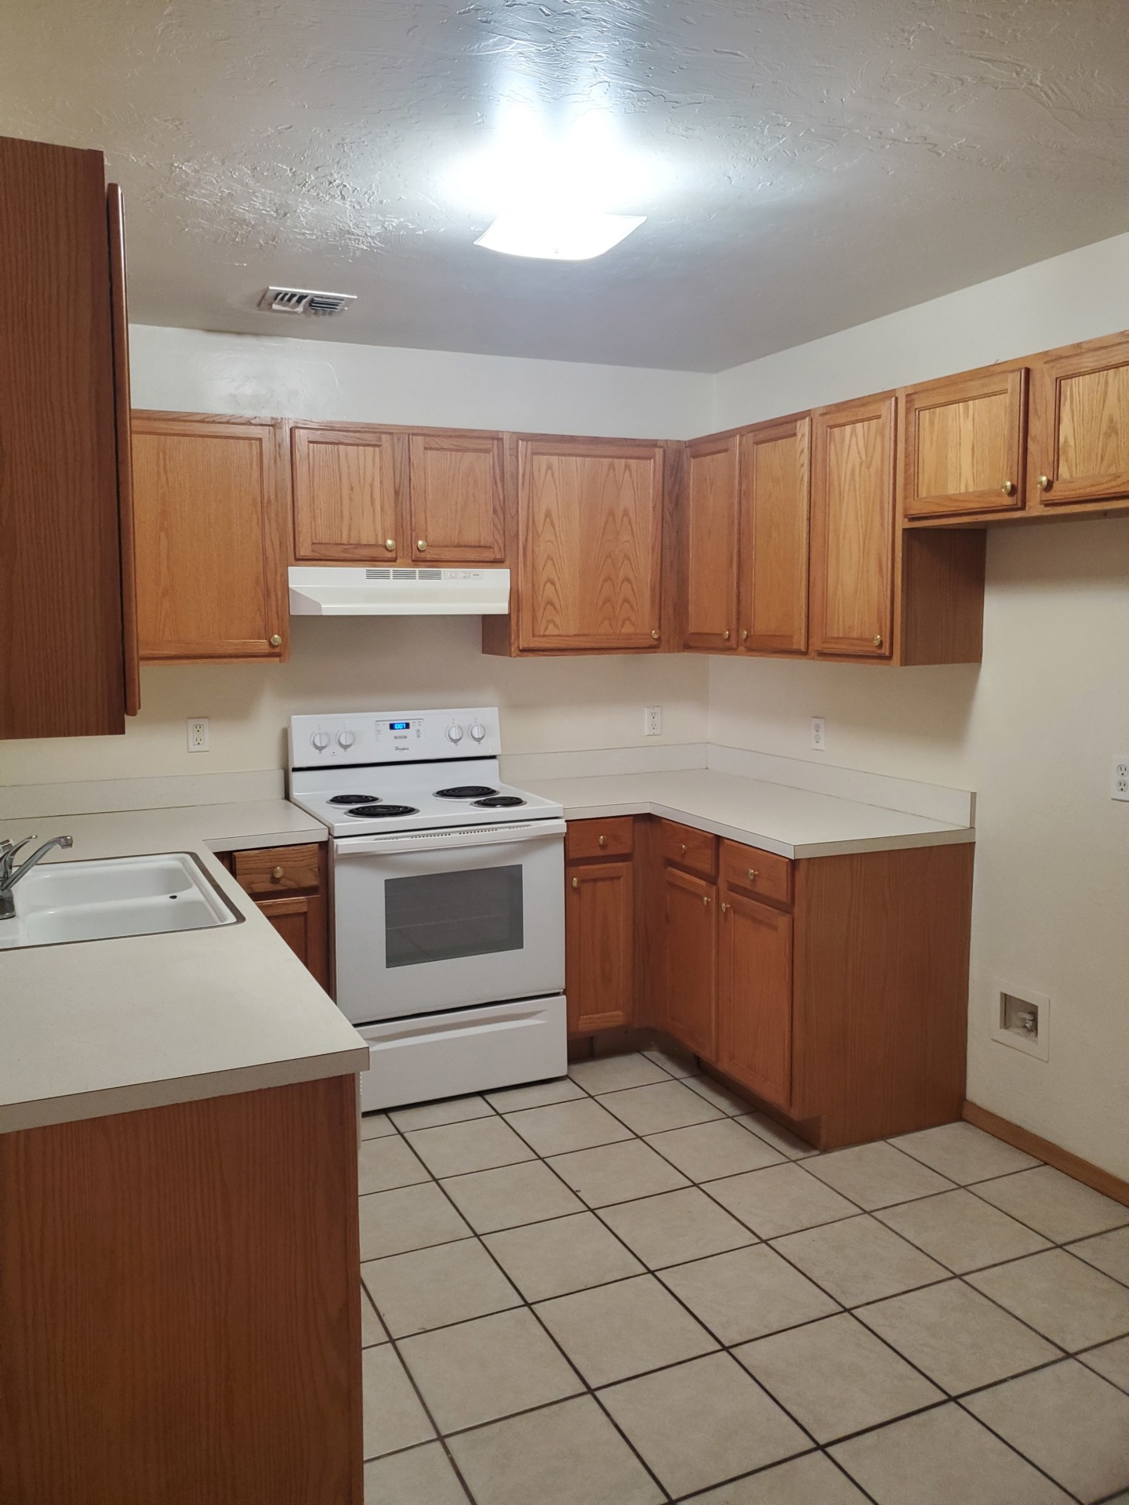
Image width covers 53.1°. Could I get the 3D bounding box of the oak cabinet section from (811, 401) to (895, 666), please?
[{"bbox_3d":[0.971,-0.643,3.328,0.300,0.709,0.342,-3,7,-24],"label":"oak cabinet section"}]

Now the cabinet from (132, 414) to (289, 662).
[{"bbox_3d":[-1.213,-0.660,3.546,0.623,0.753,0.328,-3,7,-25],"label":"cabinet"}]

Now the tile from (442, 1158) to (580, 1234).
[{"bbox_3d":[-0.133,1.175,2.997,0.304,0.010,0.304,-3,8,-25],"label":"tile"}]

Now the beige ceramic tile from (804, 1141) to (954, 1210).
[{"bbox_3d":[0.850,1.161,3.095,0.304,0.012,0.304,-3,7,-25],"label":"beige ceramic tile"}]

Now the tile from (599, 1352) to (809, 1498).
[{"bbox_3d":[0.262,1.277,2.149,0.304,0.010,0.304,-3,8,-25],"label":"tile"}]

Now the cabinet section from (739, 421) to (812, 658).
[{"bbox_3d":[0.810,-0.685,3.680,0.300,0.714,0.361,-3,7,-24],"label":"cabinet section"}]

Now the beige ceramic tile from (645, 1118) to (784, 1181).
[{"bbox_3d":[0.435,1.145,3.261,0.305,0.010,0.305,-3,7,-25],"label":"beige ceramic tile"}]

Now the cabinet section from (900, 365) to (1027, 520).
[{"bbox_3d":[1.145,-0.776,2.931,0.300,0.333,0.420,-3,7,-24],"label":"cabinet section"}]

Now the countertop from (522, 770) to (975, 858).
[{"bbox_3d":[0.473,0.187,3.781,0.943,0.037,1.443,-3,8,-25],"label":"countertop"}]

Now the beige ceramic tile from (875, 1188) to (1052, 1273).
[{"bbox_3d":[0.985,1.193,2.826,0.305,0.010,0.305,-3,7,-25],"label":"beige ceramic tile"}]

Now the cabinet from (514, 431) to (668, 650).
[{"bbox_3d":[0.032,-0.730,4.091,0.610,0.750,0.315,-3,8,-25],"label":"cabinet"}]

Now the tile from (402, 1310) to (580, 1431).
[{"bbox_3d":[-0.157,1.246,2.284,0.304,0.012,0.304,-3,7,-25],"label":"tile"}]

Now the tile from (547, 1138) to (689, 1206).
[{"bbox_3d":[0.151,1.158,3.127,0.304,0.010,0.304,-3,8,-25],"label":"tile"}]

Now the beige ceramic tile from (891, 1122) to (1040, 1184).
[{"bbox_3d":[1.135,1.147,3.226,0.304,0.012,0.304,-3,7,-25],"label":"beige ceramic tile"}]

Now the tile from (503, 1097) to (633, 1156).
[{"bbox_3d":[0.016,1.129,3.398,0.304,0.012,0.304,-3,7,-25],"label":"tile"}]

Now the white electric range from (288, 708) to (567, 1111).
[{"bbox_3d":[-0.468,0.477,3.787,0.755,1.187,0.680,-3,8,-25],"label":"white electric range"}]

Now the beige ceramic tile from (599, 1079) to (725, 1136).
[{"bbox_3d":[0.302,1.113,3.544,0.305,0.010,0.305,-3,7,-25],"label":"beige ceramic tile"}]

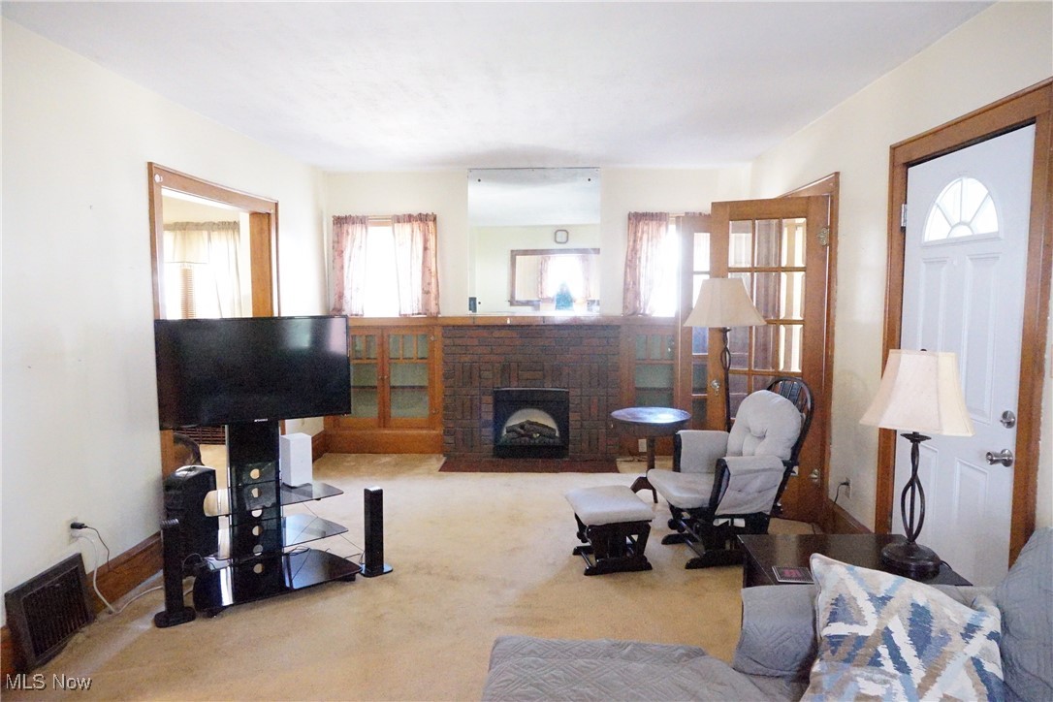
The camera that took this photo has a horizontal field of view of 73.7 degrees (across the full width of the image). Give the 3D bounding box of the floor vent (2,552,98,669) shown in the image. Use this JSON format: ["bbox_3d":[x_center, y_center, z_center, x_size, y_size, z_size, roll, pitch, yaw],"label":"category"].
[{"bbox_3d":[-1.957,1.067,2.912,0.080,0.330,0.420,0,5,3],"label":"floor vent"}]

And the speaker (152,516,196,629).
[{"bbox_3d":[-1.585,0.979,3.152,0.150,0.455,0.100,-3,6,-30],"label":"speaker"}]

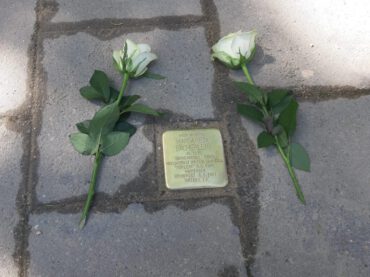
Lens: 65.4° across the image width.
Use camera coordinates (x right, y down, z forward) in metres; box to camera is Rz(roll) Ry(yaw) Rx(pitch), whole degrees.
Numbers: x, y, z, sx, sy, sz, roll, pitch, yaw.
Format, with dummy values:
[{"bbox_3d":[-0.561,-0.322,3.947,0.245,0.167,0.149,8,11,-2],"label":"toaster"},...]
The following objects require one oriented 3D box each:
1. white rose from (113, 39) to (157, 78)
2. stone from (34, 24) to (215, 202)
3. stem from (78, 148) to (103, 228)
[{"bbox_3d":[-0.085,-0.135,0.488,0.071,0.056,0.055,15,76,4],"label":"white rose"},{"bbox_3d":[-0.096,-0.044,0.511,0.294,0.050,0.304,-4,70,-3],"label":"stone"},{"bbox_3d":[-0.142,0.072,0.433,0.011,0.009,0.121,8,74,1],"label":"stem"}]

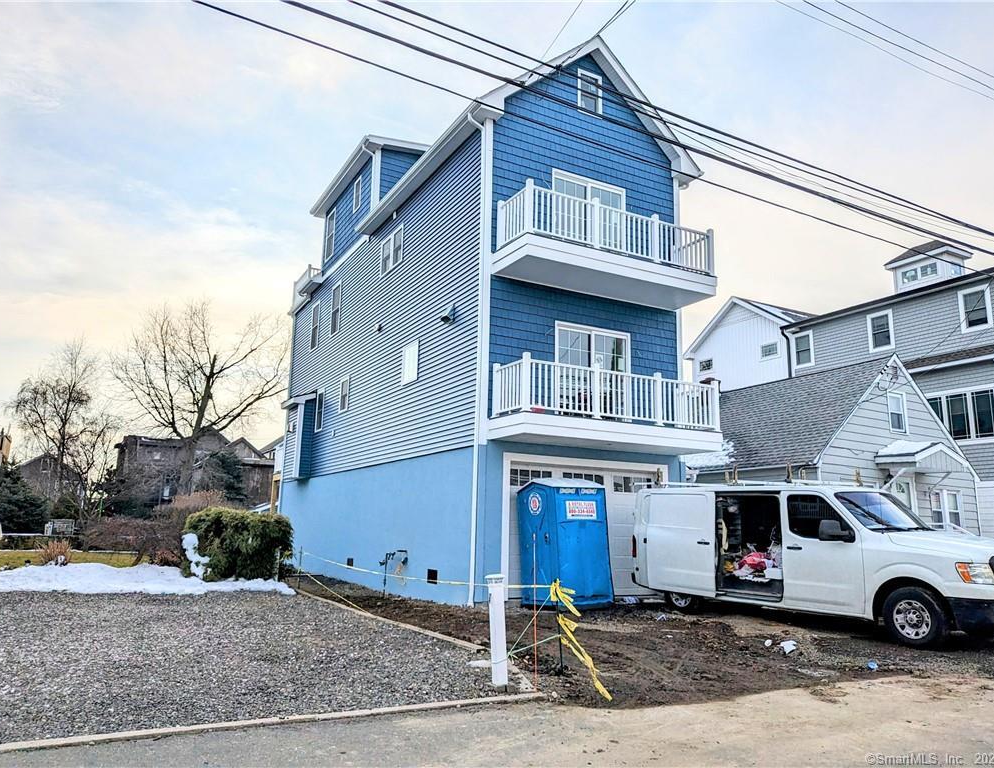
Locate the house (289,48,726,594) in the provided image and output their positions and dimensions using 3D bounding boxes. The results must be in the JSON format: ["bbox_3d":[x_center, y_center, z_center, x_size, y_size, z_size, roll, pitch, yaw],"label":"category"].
[{"bbox_3d":[-1.521,-0.557,20.633,5.950,11.650,16.550,7,-12,-29],"label":"house"}]

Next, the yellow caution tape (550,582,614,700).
[{"bbox_3d":[0.842,2.425,6.892,0.300,0.966,1.011,5,-12,-19],"label":"yellow caution tape"}]

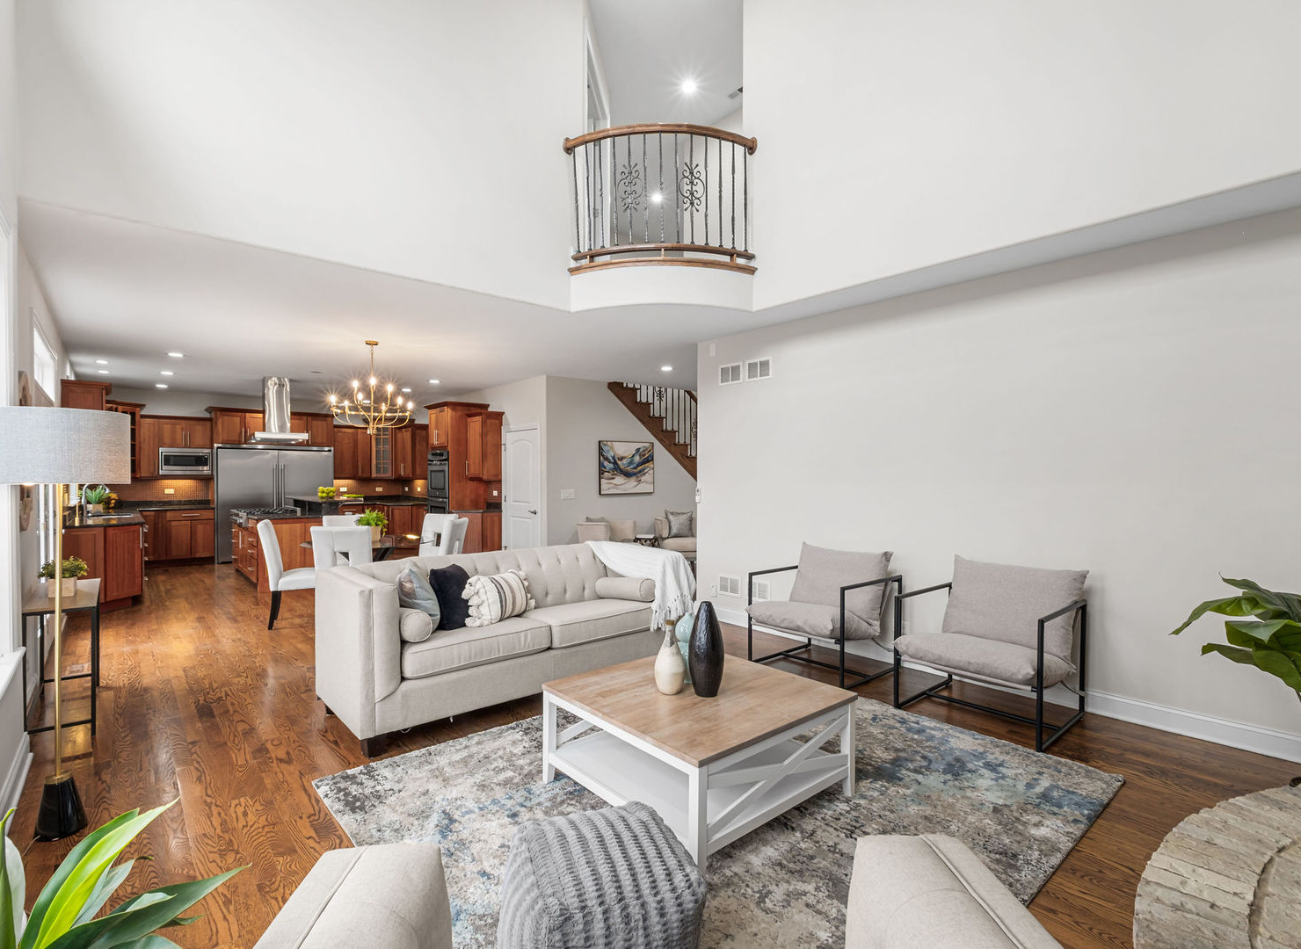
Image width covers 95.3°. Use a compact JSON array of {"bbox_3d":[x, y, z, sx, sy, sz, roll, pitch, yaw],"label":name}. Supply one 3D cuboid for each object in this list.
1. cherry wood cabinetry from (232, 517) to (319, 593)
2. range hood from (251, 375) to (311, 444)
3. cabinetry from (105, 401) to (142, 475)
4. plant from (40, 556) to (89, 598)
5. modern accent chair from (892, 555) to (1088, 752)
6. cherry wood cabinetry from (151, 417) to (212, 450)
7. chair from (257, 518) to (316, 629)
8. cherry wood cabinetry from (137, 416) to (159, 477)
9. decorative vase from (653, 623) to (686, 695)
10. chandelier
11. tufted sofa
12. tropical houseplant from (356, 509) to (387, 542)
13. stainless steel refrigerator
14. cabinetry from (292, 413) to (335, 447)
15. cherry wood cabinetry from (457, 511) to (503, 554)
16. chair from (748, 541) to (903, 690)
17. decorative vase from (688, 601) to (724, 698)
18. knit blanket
[{"bbox_3d":[-5.093,0.965,8.164,0.820,0.900,1.900,0,0,-42],"label":"cherry wood cabinetry"},{"bbox_3d":[-5.300,-0.930,8.395,0.640,0.880,0.930,0,0,-42],"label":"range hood"},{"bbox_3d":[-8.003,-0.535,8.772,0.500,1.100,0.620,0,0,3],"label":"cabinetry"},{"bbox_3d":[-3.485,0.600,3.530,0.220,0.235,0.200,0,0,-42],"label":"plant"},{"bbox_3d":[2.044,0.995,3.580,0.790,0.860,0.785,0,0,-42],"label":"modern accent chair"},{"bbox_3d":[-7.434,-0.661,9.466,0.689,0.525,0.380,0,0,-42],"label":"cherry wood cabinetry"},{"bbox_3d":[-3.390,0.920,5.770,0.650,1.000,0.470,0,0,-33],"label":"chair"},{"bbox_3d":[-7.919,-0.415,9.347,0.264,0.934,0.330,0,0,-42],"label":"cherry wood cabinetry"},{"bbox_3d":[0.090,0.829,2.700,0.135,0.322,0.135,0,0,0],"label":"decorative vase"},{"bbox_3d":[-2.751,-0.865,5.840,0.740,0.920,0.740,0,0,-25],"label":"chandelier"},{"bbox_3d":[-0.934,1.011,4.047,2.198,0.858,0.884,0,0,-42],"label":"tufted sofa"},{"bbox_3d":[-2.814,0.500,6.000,0.290,0.325,0.270,0,0,0],"label":"tropical houseplant"},{"bbox_3d":[-6.563,0.479,10.346,1.725,1.923,0.700,0,0,-42],"label":"stainless steel refrigerator"},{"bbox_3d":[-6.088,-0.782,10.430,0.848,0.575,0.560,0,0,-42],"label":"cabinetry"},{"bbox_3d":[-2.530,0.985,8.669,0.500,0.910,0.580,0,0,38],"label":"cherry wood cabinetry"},{"bbox_3d":[1.301,1.005,4.488,0.730,0.870,0.810,0,0,-39],"label":"chair"},{"bbox_3d":[0.256,0.785,2.681,0.162,0.410,0.162,0,0,0],"label":"decorative vase"},{"bbox_3d":[-0.103,0.855,4.695,0.420,0.580,0.920,0,0,-42],"label":"knit blanket"}]

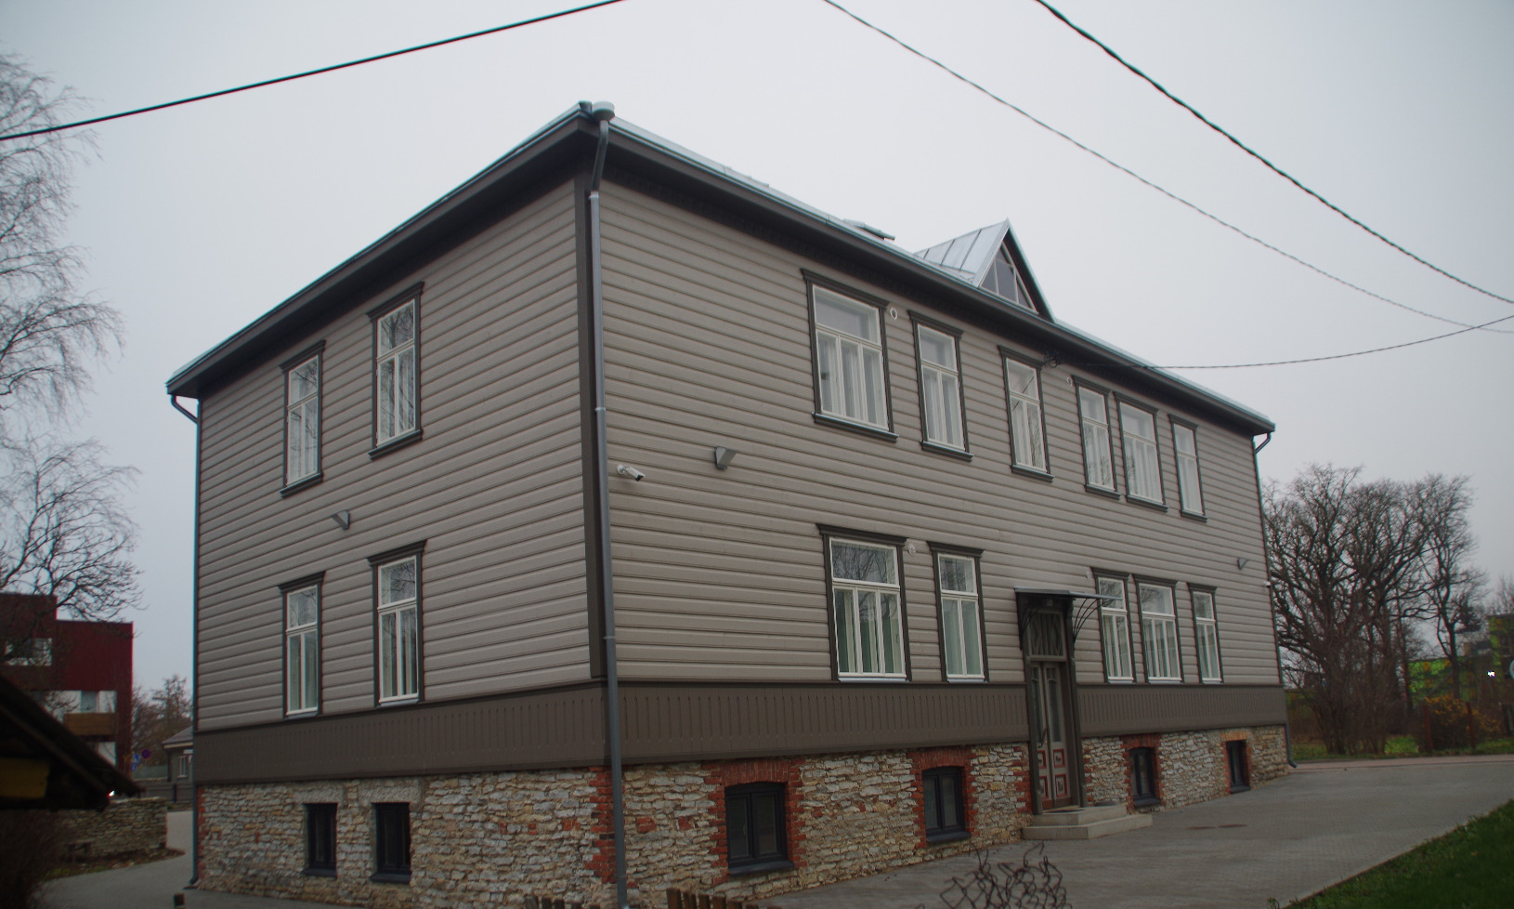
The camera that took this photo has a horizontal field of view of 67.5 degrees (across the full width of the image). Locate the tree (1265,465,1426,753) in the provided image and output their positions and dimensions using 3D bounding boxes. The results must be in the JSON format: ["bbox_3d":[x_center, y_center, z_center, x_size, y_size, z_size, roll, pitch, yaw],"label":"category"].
[{"bbox_3d":[19.095,5.003,37.000,5.400,9.200,5.200,-10,-15,26],"label":"tree"}]

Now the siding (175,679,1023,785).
[{"bbox_3d":[-2.720,4.673,19.041,11.316,0.923,8.636,-16,-19,41],"label":"siding"}]

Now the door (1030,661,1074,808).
[{"bbox_3d":[5.014,4.717,19.013,0.150,2.363,1.182,-16,-19,41],"label":"door"}]

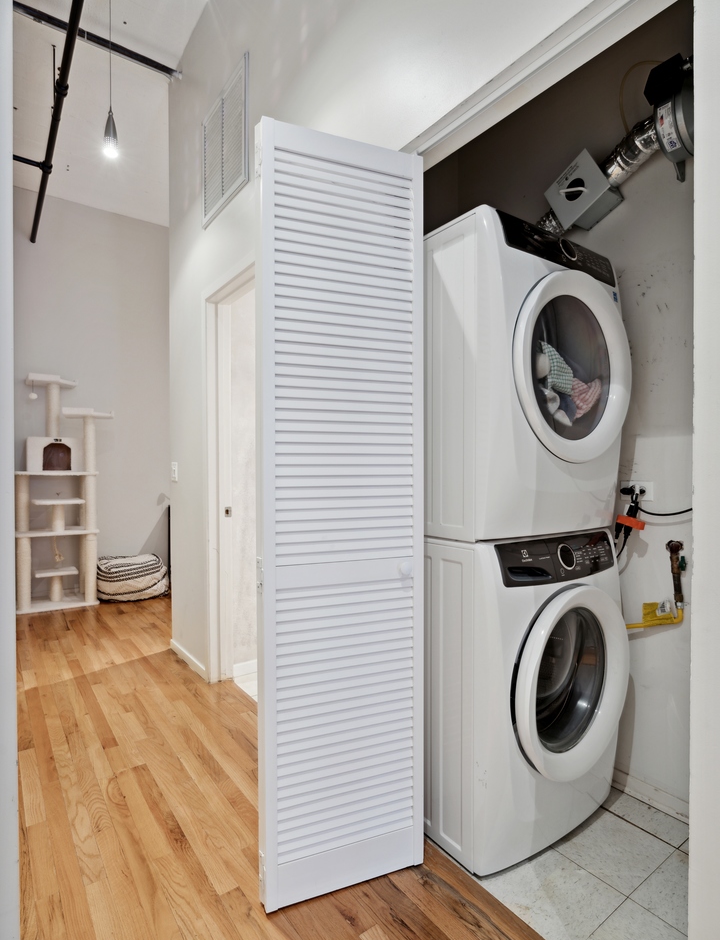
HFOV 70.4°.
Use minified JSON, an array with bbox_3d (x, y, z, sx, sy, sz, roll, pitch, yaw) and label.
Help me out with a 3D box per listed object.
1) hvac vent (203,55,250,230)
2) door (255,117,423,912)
[{"bbox_3d":[-0.695,-1.637,2.605,0.025,0.595,0.585,0,0,-37],"label":"hvac vent"},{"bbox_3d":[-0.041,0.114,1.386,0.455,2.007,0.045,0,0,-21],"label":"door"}]

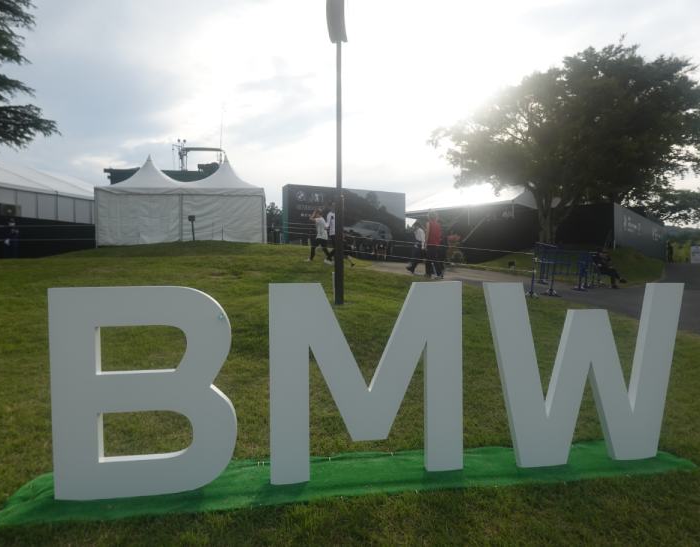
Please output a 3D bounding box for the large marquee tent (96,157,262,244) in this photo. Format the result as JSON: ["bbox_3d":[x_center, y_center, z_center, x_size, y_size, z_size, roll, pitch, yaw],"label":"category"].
[{"bbox_3d":[-8.060,-3.607,22.865,7.500,4.760,3.750,-1,2,-8],"label":"large marquee tent"}]

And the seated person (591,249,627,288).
[{"bbox_3d":[7.830,-0.151,13.800,1.000,1.250,0.580,0,2,12],"label":"seated person"}]

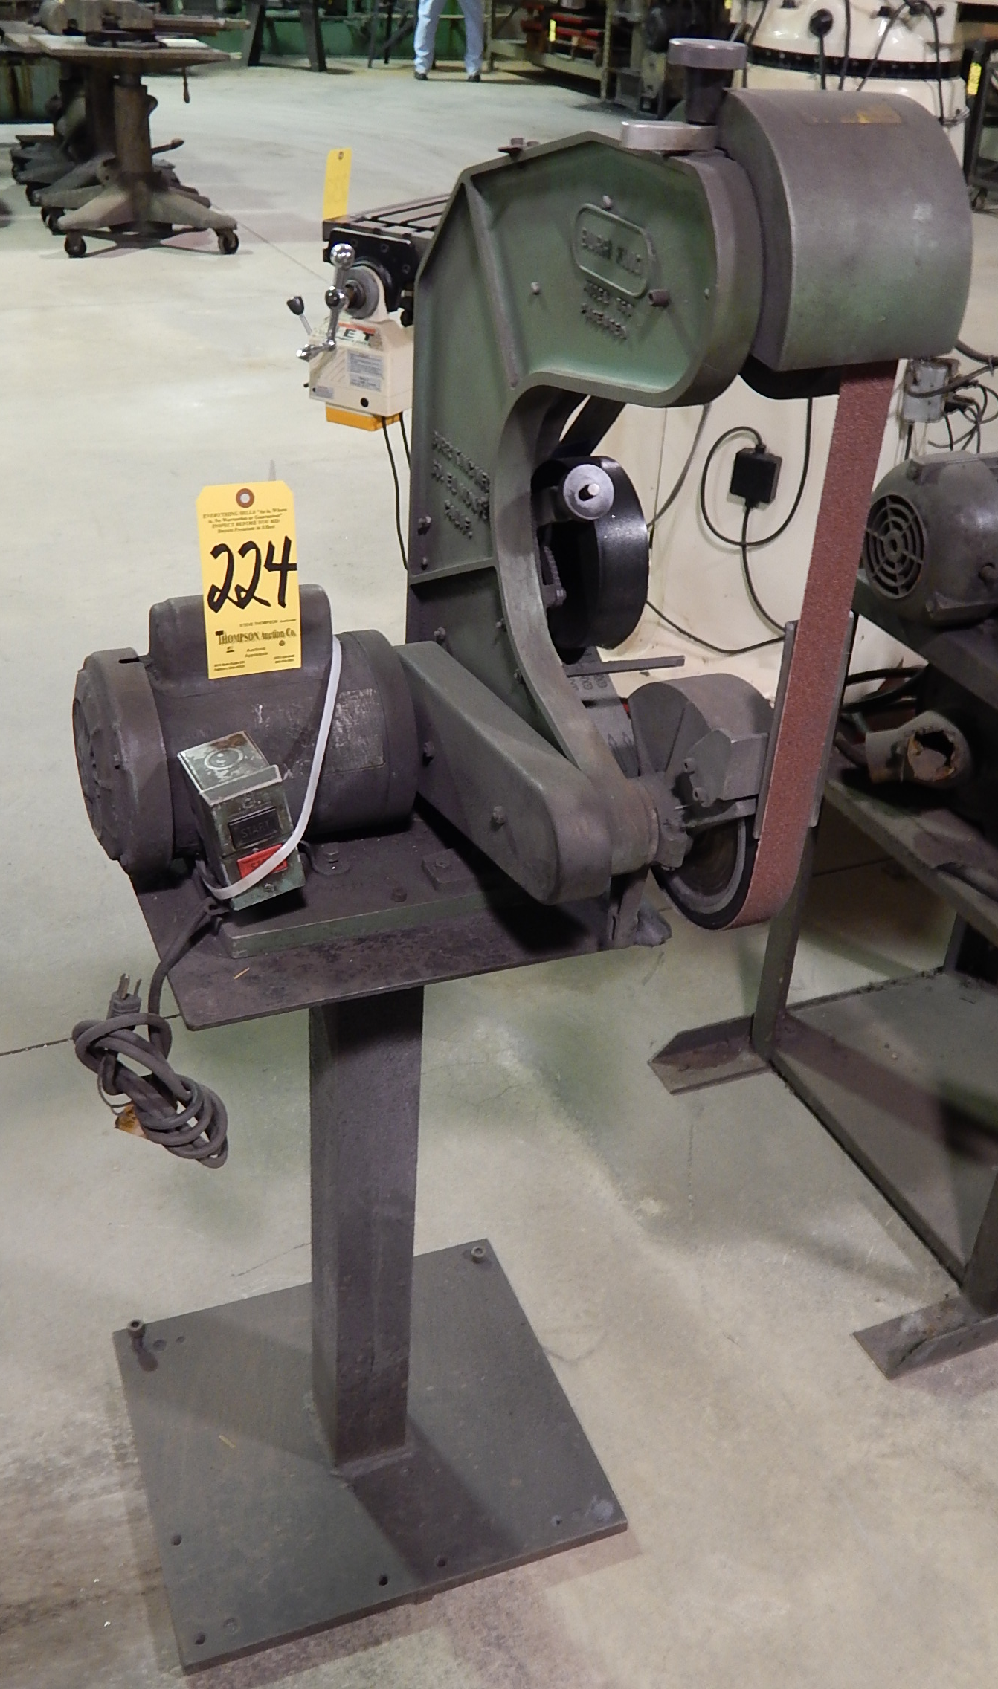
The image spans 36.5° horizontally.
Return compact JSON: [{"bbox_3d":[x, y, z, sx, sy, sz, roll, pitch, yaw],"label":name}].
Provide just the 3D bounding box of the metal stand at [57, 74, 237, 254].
[{"bbox_3d":[-1.754,-3.310,7.310,0.800,0.770,0.720,-9,33,-20],"label":"metal stand"}]

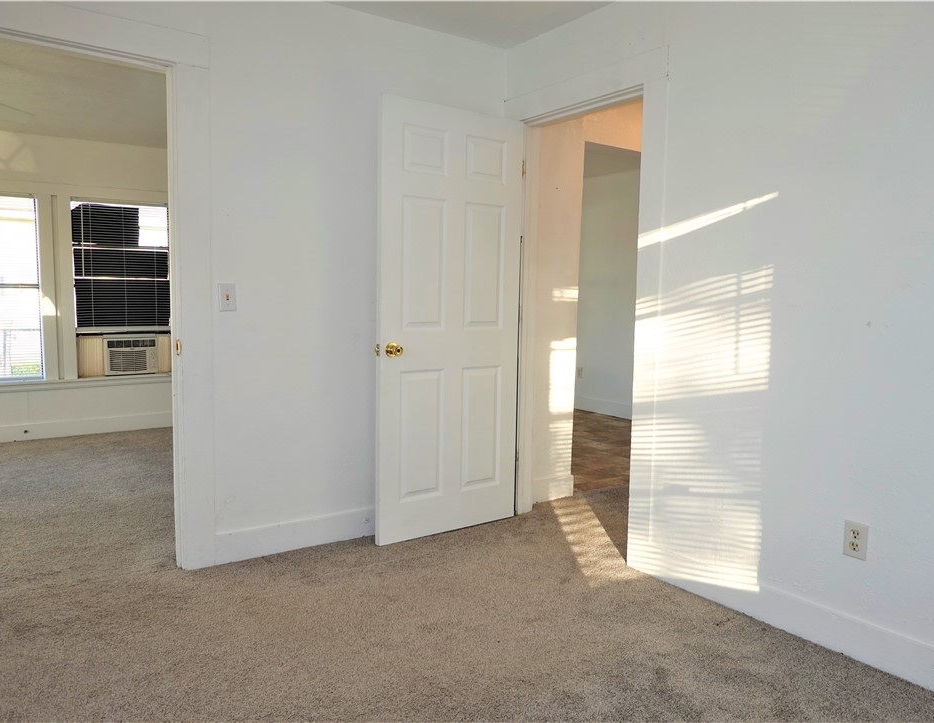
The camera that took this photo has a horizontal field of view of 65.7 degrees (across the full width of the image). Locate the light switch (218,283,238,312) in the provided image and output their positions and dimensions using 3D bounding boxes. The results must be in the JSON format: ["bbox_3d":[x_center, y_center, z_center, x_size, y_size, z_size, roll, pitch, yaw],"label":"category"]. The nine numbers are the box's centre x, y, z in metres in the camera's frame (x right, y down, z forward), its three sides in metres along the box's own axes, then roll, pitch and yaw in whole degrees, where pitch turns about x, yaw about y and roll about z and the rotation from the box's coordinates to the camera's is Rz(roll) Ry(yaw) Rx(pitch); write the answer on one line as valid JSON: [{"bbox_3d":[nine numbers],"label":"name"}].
[{"bbox_3d":[-0.995,-0.266,3.016,0.071,0.115,0.016,-2,6,-35],"label":"light switch"}]

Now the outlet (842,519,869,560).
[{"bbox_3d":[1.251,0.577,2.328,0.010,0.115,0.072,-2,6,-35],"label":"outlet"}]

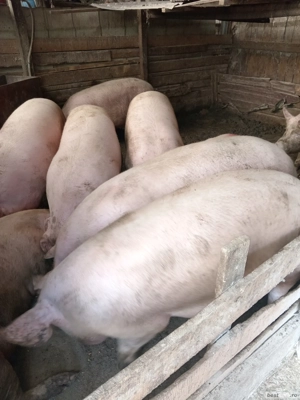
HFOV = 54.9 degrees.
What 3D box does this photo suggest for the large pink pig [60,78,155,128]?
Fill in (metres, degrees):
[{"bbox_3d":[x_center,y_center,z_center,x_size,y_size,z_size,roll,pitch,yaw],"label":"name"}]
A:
[{"bbox_3d":[-0.508,-0.952,3.367,0.440,0.780,1.500,24,38,34],"label":"large pink pig"}]

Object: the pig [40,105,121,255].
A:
[{"bbox_3d":[-0.431,-0.104,1.948,0.460,0.780,1.420,-2,31,-4],"label":"pig"}]

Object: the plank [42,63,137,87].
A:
[{"bbox_3d":[-0.735,-1.676,3.852,1.537,0.136,0.030,-23,38,-31],"label":"plank"}]

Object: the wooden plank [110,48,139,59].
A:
[{"bbox_3d":[-0.335,-2.033,4.003,0.481,0.103,0.030,-22,37,-32],"label":"wooden plank"}]

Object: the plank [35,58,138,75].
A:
[{"bbox_3d":[-0.761,-1.750,3.784,1.570,0.055,0.030,-24,38,-31],"label":"plank"}]

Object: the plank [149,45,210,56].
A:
[{"bbox_3d":[0.463,-2.357,4.535,1.275,0.101,0.030,-22,37,-32],"label":"plank"}]

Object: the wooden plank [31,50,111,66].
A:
[{"bbox_3d":[-0.942,-1.780,3.601,1.047,0.127,0.030,-21,37,-32],"label":"wooden plank"}]

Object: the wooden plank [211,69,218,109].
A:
[{"bbox_3d":[1.200,-2.086,5.347,0.150,0.587,0.060,-22,37,-32],"label":"wooden plank"}]

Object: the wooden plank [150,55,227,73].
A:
[{"bbox_3d":[0.699,-2.269,4.803,1.871,0.139,0.030,-22,37,-32],"label":"wooden plank"}]

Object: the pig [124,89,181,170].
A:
[{"bbox_3d":[0.016,-0.408,2.459,0.440,0.780,1.500,-1,31,-3],"label":"pig"}]

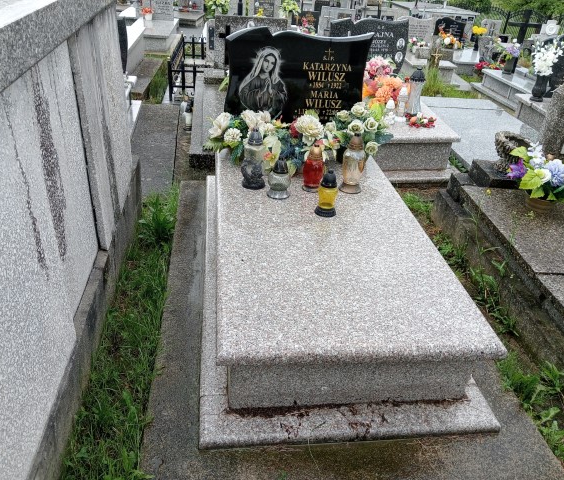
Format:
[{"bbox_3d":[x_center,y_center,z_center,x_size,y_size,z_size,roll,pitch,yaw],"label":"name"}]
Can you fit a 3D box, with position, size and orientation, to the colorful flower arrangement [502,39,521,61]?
[{"bbox_3d":[3.637,-3.019,8.187,0.250,0.270,0.230,-1,31,-7],"label":"colorful flower arrangement"}]

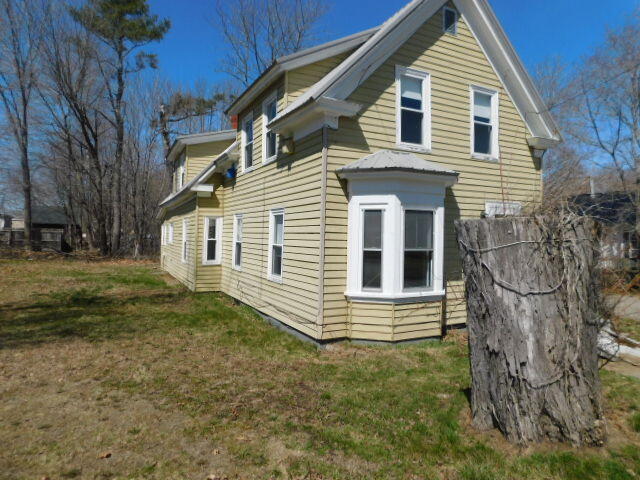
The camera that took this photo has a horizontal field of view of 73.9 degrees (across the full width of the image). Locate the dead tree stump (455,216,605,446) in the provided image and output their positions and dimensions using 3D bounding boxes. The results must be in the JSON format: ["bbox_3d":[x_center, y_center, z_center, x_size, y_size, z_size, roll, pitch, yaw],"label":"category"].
[{"bbox_3d":[1.820,0.730,3.720,1.100,1.840,1.030,1,1,26],"label":"dead tree stump"}]

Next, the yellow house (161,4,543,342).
[{"bbox_3d":[-0.954,-1.469,13.764,6.109,6.035,14.450,1,1,-27],"label":"yellow house"}]

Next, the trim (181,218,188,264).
[{"bbox_3d":[-4.309,0.050,13.511,0.090,1.456,0.850,1,1,-27],"label":"trim"}]

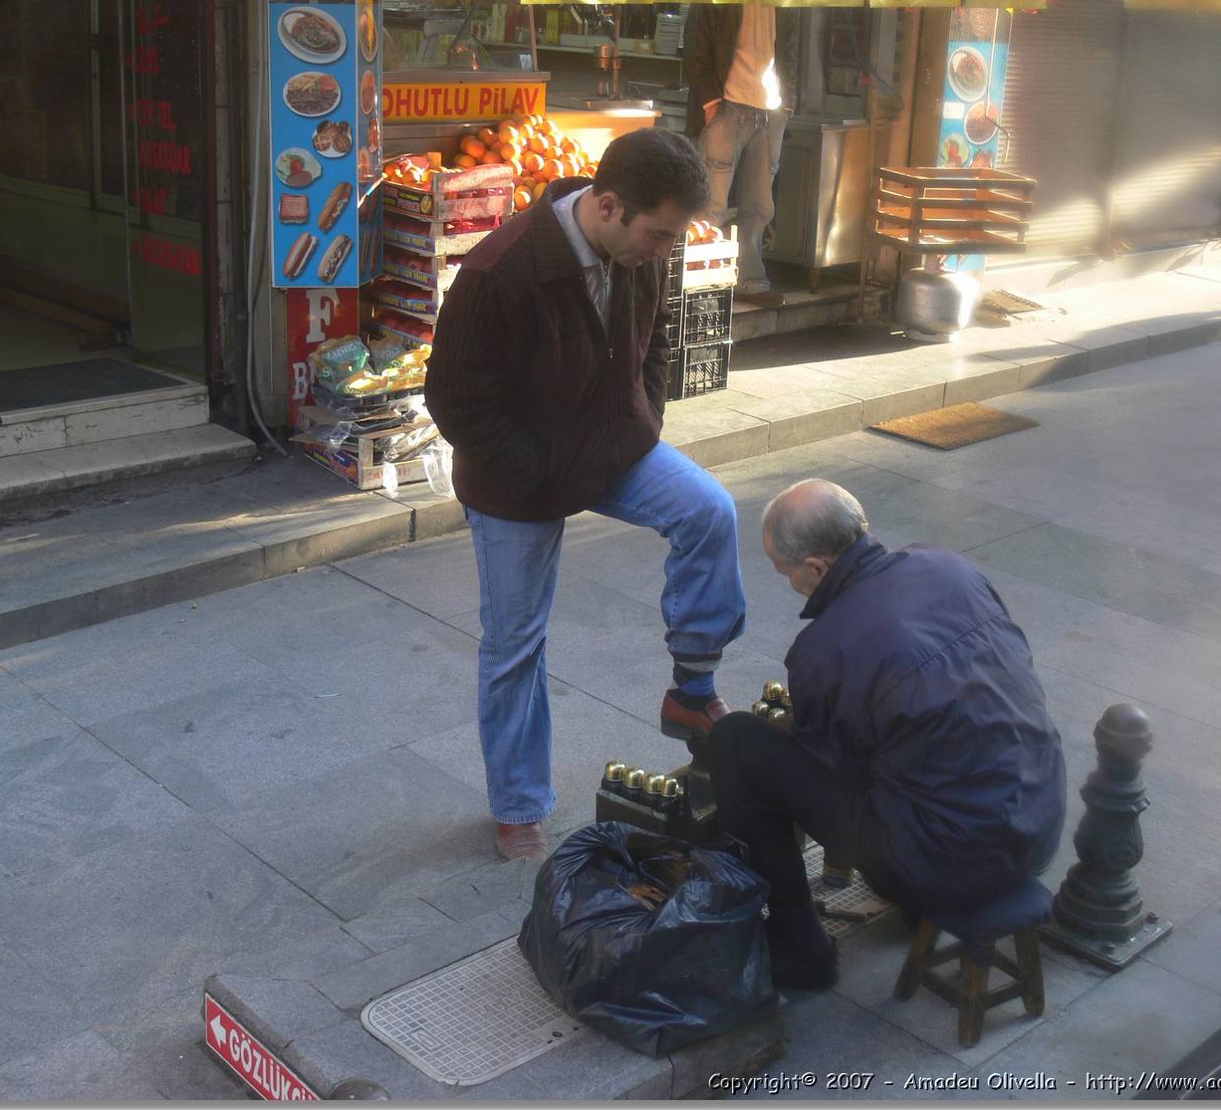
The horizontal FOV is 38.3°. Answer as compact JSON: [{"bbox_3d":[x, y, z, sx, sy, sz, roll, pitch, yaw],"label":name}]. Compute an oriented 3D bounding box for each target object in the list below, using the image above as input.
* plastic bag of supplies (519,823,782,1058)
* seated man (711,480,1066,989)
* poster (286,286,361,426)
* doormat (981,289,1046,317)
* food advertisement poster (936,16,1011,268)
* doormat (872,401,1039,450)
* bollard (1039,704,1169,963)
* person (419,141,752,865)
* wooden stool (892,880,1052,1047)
[{"bbox_3d":[0.060,0.715,3.477,0.420,0.310,0.420,-7,17,-32],"label":"plastic bag of supplies"},{"bbox_3d":[0.553,0.366,3.581,0.730,1.030,0.520,11,17,32],"label":"seated man"},{"bbox_3d":[-1.111,-0.765,6.840,0.326,0.537,0.020,-10,19,-40],"label":"poster"},{"bbox_3d":[2.600,-1.629,11.338,0.420,0.030,0.580,-4,18,-19],"label":"doormat"},{"bbox_3d":[2.228,-2.560,10.897,0.600,1.660,0.030,-14,24,-42],"label":"food advertisement poster"},{"bbox_3d":[1.502,-0.550,7.609,0.664,0.020,0.403,-16,26,-40],"label":"doormat"},{"bbox_3d":[1.072,0.564,3.802,0.255,0.529,0.255,17,23,39],"label":"bollard"},{"bbox_3d":[-0.037,-0.093,3.872,0.620,1.650,0.510,13,20,29],"label":"person"},{"bbox_3d":[0.729,0.795,3.529,0.240,0.250,0.240,-13,25,-35],"label":"wooden stool"}]

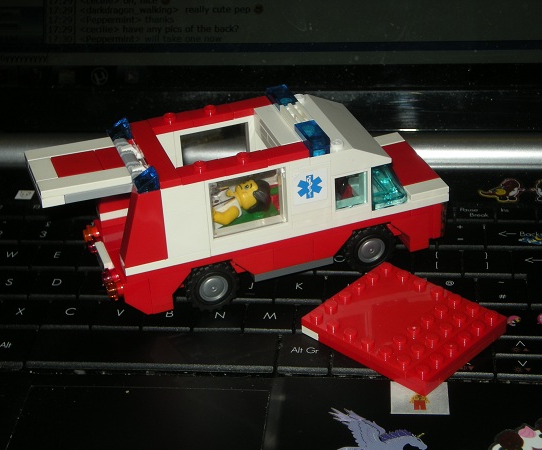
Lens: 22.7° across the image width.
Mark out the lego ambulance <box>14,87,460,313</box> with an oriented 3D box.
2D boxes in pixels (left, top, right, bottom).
[{"bbox_3d":[-0.012,-0.011,0.518,0.152,0.063,0.048,-13,33,-14],"label":"lego ambulance"}]

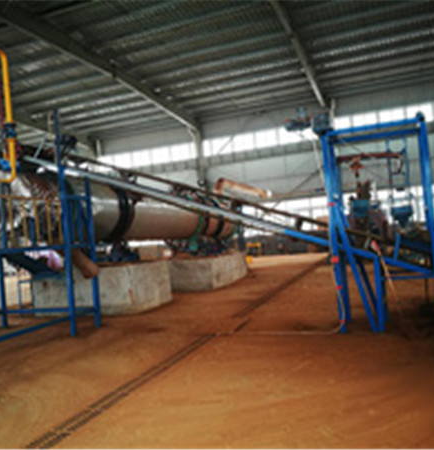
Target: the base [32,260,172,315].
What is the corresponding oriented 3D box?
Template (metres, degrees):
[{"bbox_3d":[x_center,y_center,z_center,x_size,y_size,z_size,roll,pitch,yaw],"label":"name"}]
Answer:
[{"bbox_3d":[-2.789,1.562,11.651,2.848,1.088,1.936,-5,-1,21],"label":"base"}]

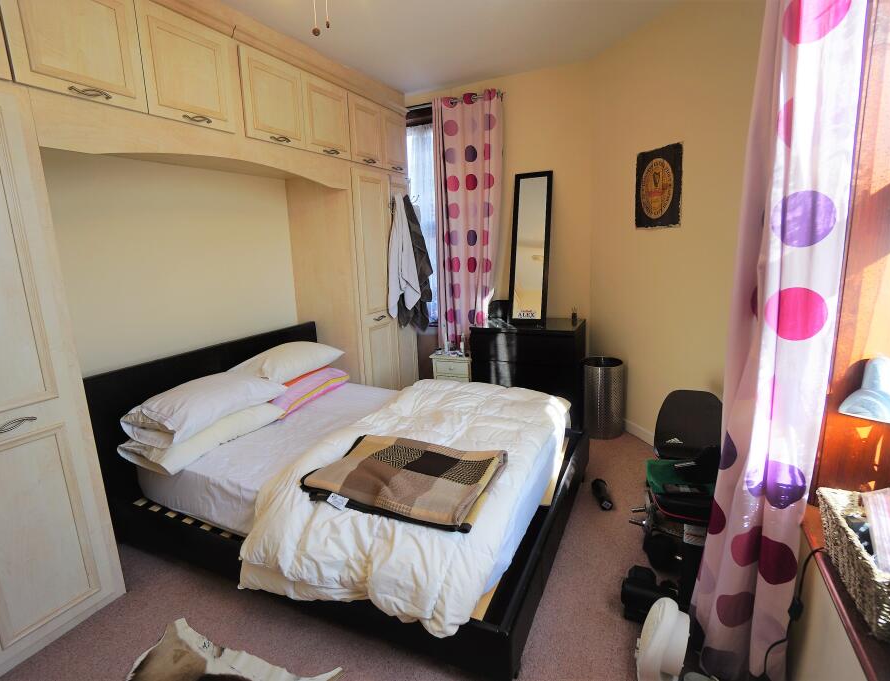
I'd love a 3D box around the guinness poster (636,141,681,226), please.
[{"bbox_3d":[1.339,-0.962,2.693,0.020,0.475,0.350,-7,12,-20],"label":"guinness poster"}]

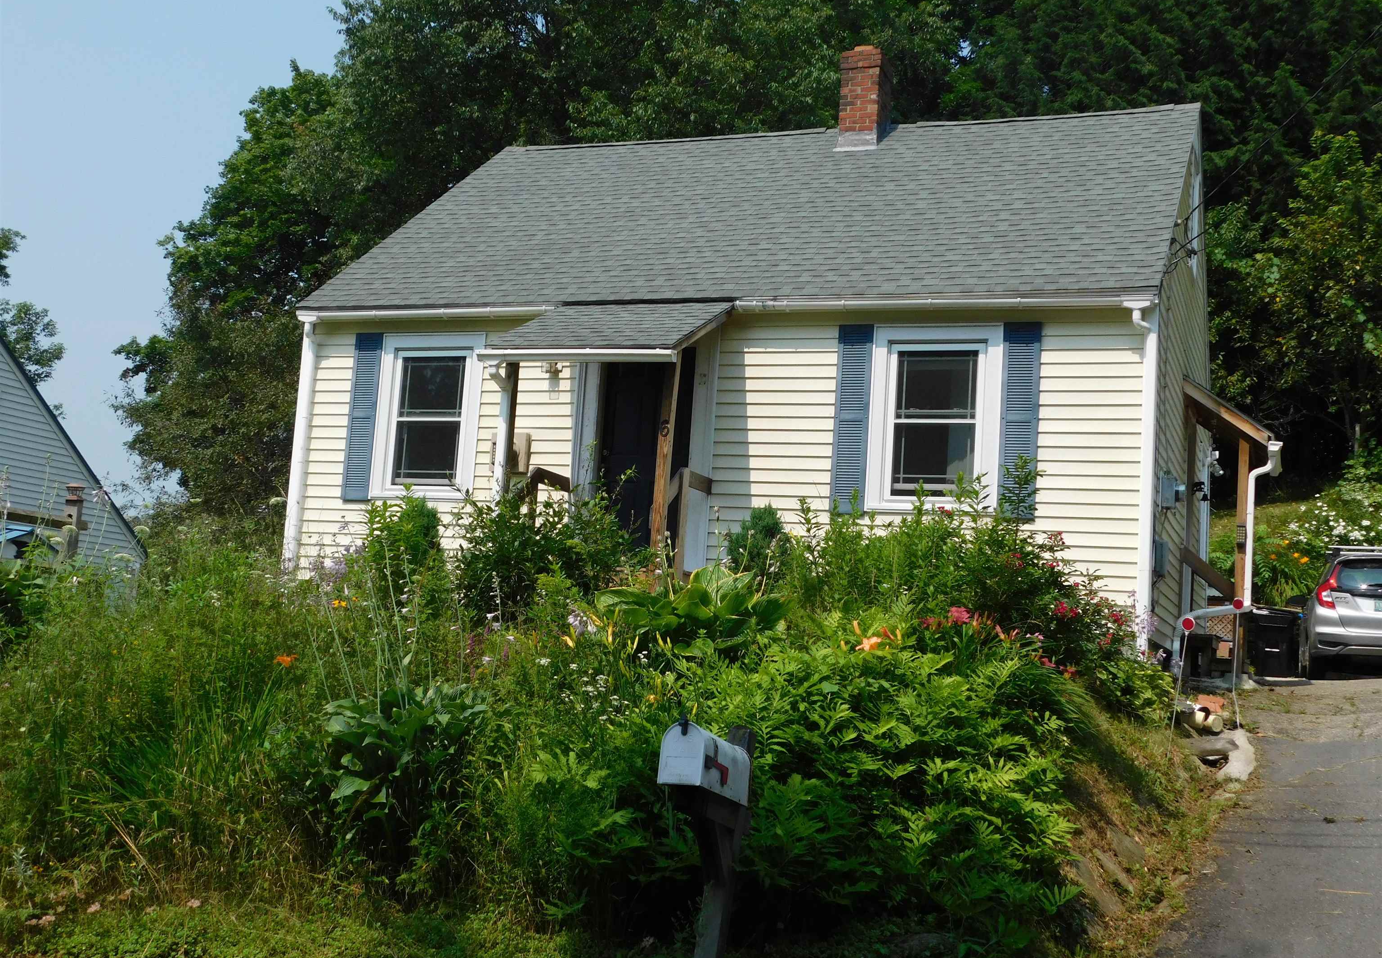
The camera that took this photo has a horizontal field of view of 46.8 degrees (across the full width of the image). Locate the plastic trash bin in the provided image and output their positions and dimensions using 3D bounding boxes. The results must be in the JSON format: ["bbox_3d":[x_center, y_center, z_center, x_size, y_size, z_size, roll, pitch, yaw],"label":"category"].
[{"bbox_3d":[6.328,1.760,17.300,0.570,0.790,0.600,2,-7,12],"label":"plastic trash bin"}]

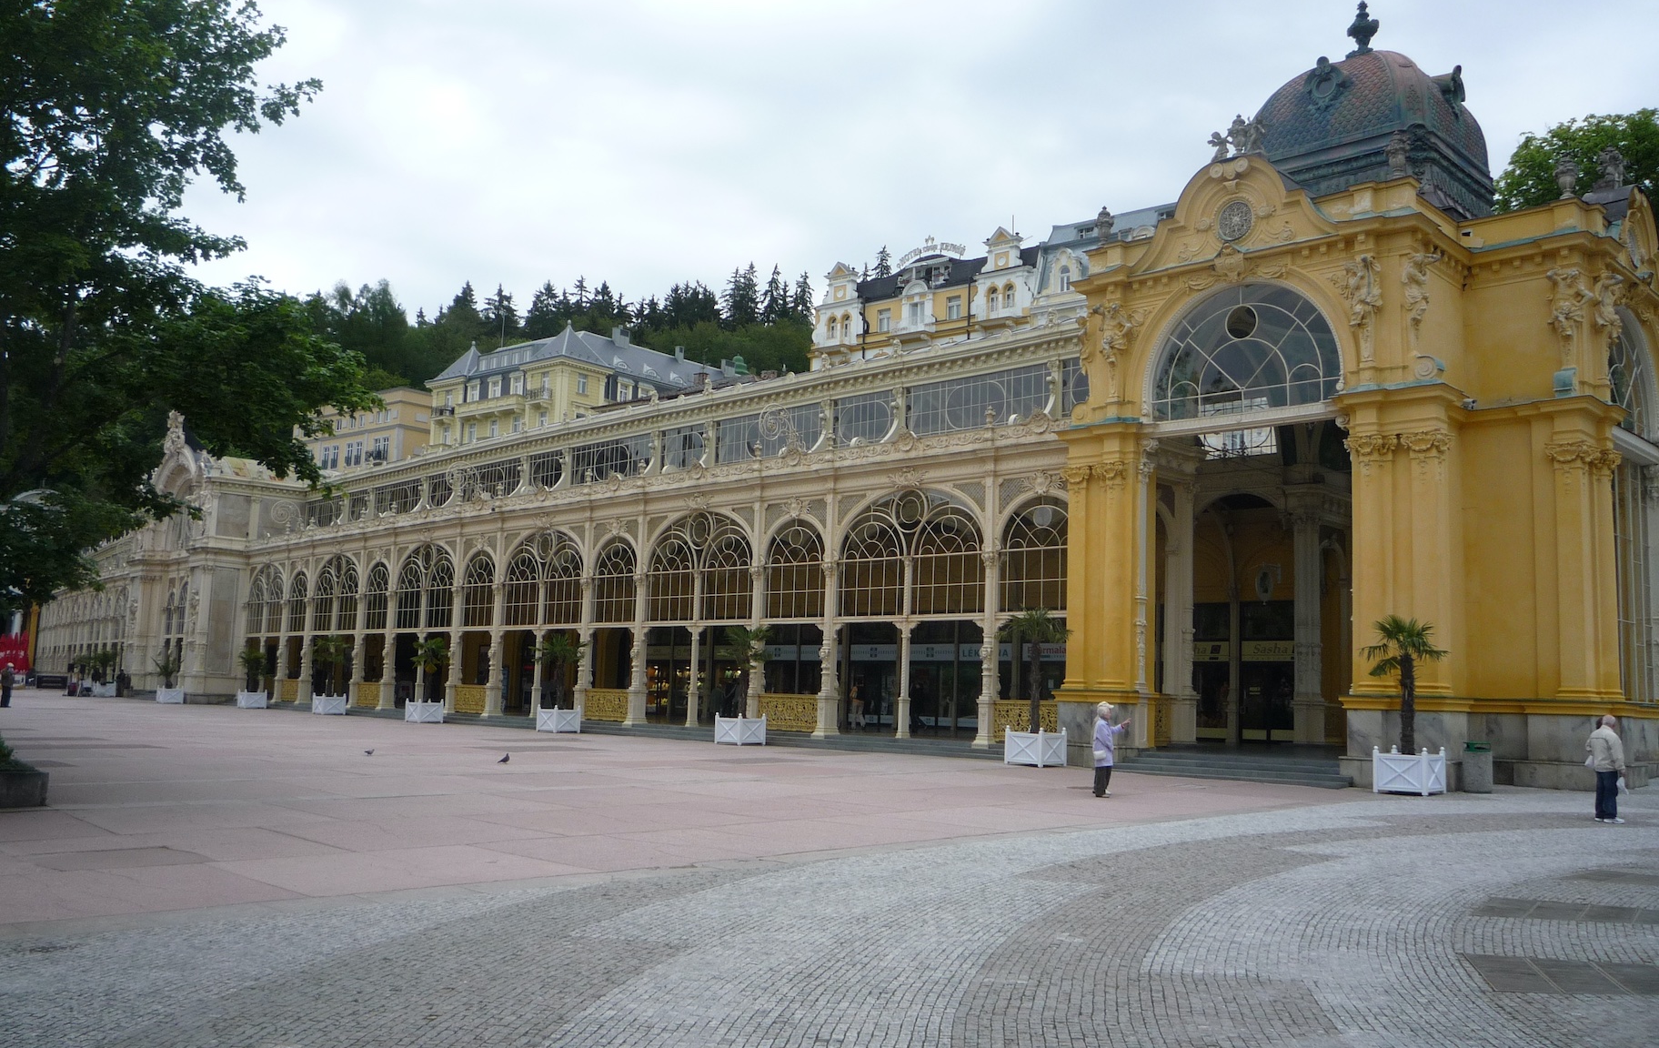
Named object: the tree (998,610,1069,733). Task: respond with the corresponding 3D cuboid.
[{"bbox_3d":[5.376,3.865,37.859,1.826,3.261,1.771,2,-7,0],"label":"tree"}]

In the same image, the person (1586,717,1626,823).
[{"bbox_3d":[12.657,3.997,23.472,0.420,1.730,0.580,5,-8,-20],"label":"person"}]

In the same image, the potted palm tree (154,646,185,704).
[{"bbox_3d":[-37.264,8.565,81.050,1.599,3.154,1.551,-5,-10,43],"label":"potted palm tree"}]

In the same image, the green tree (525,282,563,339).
[{"bbox_3d":[-39.999,-26.681,199.145,5.600,14.000,5.600,2,-7,0],"label":"green tree"}]

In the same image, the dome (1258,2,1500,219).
[{"bbox_3d":[16.036,-12.297,43.096,5.500,7.080,5.500,-5,-10,43],"label":"dome"}]

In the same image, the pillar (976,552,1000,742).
[{"bbox_3d":[4.146,3.196,37.694,0.470,5.200,0.440,9,-10,-44],"label":"pillar"}]

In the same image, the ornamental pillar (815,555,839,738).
[{"bbox_3d":[-0.045,3.607,41.915,0.470,5.135,0.440,9,-10,-44],"label":"ornamental pillar"}]

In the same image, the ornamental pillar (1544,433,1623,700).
[{"bbox_3d":[15.887,0.884,30.313,1.300,5.599,0.900,-4,-10,43],"label":"ornamental pillar"}]

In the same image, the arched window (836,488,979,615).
[{"bbox_3d":[2.464,0.908,45.168,5.910,4.015,0.300,-5,-10,43],"label":"arched window"}]

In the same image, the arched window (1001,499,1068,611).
[{"bbox_3d":[5.628,0.786,36.659,2.600,2.891,0.250,-5,-10,45],"label":"arched window"}]

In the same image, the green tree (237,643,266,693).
[{"bbox_3d":[-32.088,7.995,79.900,1.550,2.850,1.600,8,-9,-42],"label":"green tree"}]

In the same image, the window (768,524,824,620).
[{"bbox_3d":[-1.131,1.576,48.504,2.711,3.236,0.300,-5,-10,43],"label":"window"}]

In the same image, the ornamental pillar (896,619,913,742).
[{"bbox_3d":[2.328,4.846,44.522,0.360,3.553,0.360,-5,-10,43],"label":"ornamental pillar"}]

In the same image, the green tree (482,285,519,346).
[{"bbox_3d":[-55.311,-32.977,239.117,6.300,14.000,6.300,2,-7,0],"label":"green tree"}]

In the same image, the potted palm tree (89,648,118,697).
[{"bbox_3d":[-41.345,8.380,81.358,1.550,2.745,1.550,8,-9,-39],"label":"potted palm tree"}]

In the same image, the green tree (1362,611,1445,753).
[{"bbox_3d":[11.195,3.154,27.954,1.600,2.706,1.600,-5,-10,44],"label":"green tree"}]

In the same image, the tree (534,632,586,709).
[{"bbox_3d":[-10.182,5.531,54.300,1.900,3.000,1.950,2,-7,0],"label":"tree"}]

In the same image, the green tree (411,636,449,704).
[{"bbox_3d":[-16.956,6.163,61.077,1.521,2.789,1.475,-5,-10,43],"label":"green tree"}]

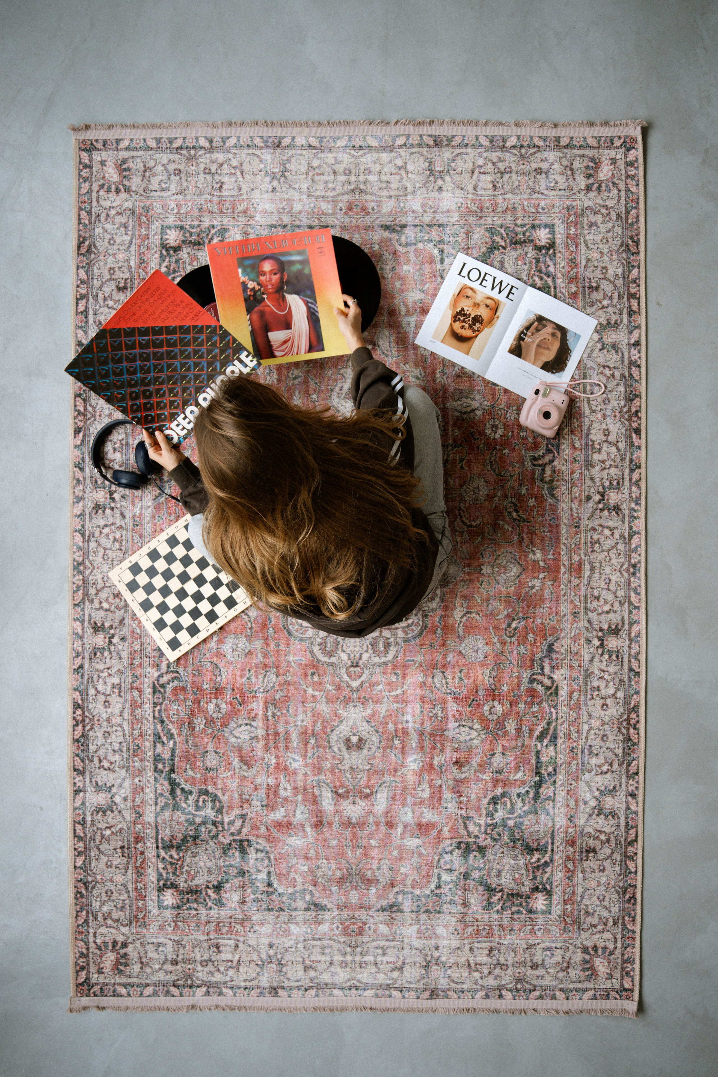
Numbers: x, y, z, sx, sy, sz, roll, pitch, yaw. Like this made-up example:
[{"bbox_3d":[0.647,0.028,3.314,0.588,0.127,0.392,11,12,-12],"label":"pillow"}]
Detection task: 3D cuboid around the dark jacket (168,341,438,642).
[{"bbox_3d":[-0.062,-0.079,1.919,0.610,0.550,0.625,-27,90,1],"label":"dark jacket"}]

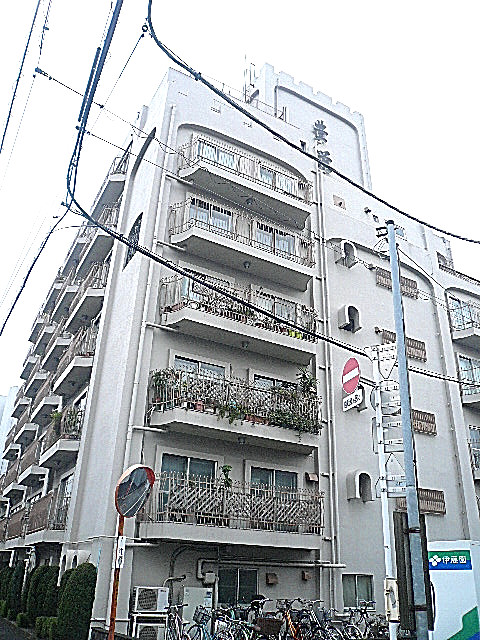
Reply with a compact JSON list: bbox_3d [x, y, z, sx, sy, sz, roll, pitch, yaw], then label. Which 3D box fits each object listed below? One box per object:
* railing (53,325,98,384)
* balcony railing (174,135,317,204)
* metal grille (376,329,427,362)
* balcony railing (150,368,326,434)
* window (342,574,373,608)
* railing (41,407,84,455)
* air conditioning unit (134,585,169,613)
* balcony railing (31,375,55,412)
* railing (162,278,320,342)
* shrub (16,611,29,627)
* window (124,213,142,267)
[{"bbox_3d":[-6.323,1.492,19.851,0.640,1.080,4.050,15,-29,-26],"label":"railing"},{"bbox_3d":[0.442,-5.042,18.516,5.300,1.060,0.900,15,-29,-26],"label":"balcony railing"},{"bbox_3d":[6.316,1.024,19.985,2.280,0.850,0.240,15,-29,-26],"label":"metal grille"},{"bbox_3d":[0.154,2.506,15.224,5.525,1.150,0.750,16,-29,-25],"label":"balcony railing"},{"bbox_3d":[3.482,7.965,15.204,1.216,0.910,0.120,16,-29,-25],"label":"window"},{"bbox_3d":[-6.314,4.195,18.586,0.876,1.068,4.188,16,-30,-25],"label":"railing"},{"bbox_3d":[-2.048,6.421,11.883,0.790,0.530,0.290,15,-29,-26],"label":"air conditioning unit"},{"bbox_3d":[-8.824,3.627,24.087,0.876,1.068,4.188,16,-30,-25],"label":"balcony railing"},{"bbox_3d":[0.206,-0.104,16.004,5.220,1.092,0.972,16,-30,-25],"label":"railing"},{"bbox_3d":[-6.064,8.328,14.467,0.400,0.480,0.400,16,-29,-25],"label":"shrub"},{"bbox_3d":[-3.731,-2.714,18.079,0.120,1.632,1.536,16,-30,-25],"label":"window"}]

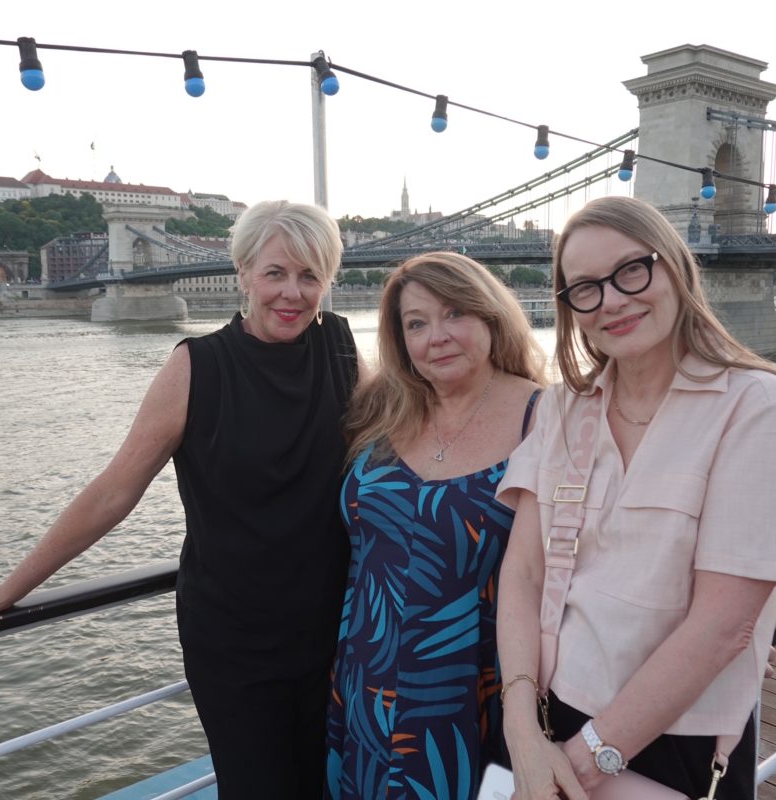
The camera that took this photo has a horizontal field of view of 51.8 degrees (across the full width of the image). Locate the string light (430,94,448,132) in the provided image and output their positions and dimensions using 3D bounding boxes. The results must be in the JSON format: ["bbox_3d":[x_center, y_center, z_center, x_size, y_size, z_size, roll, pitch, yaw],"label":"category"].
[{"bbox_3d":[0.136,-0.748,2.090,0.042,0.092,0.042,5,8,0],"label":"string light"}]

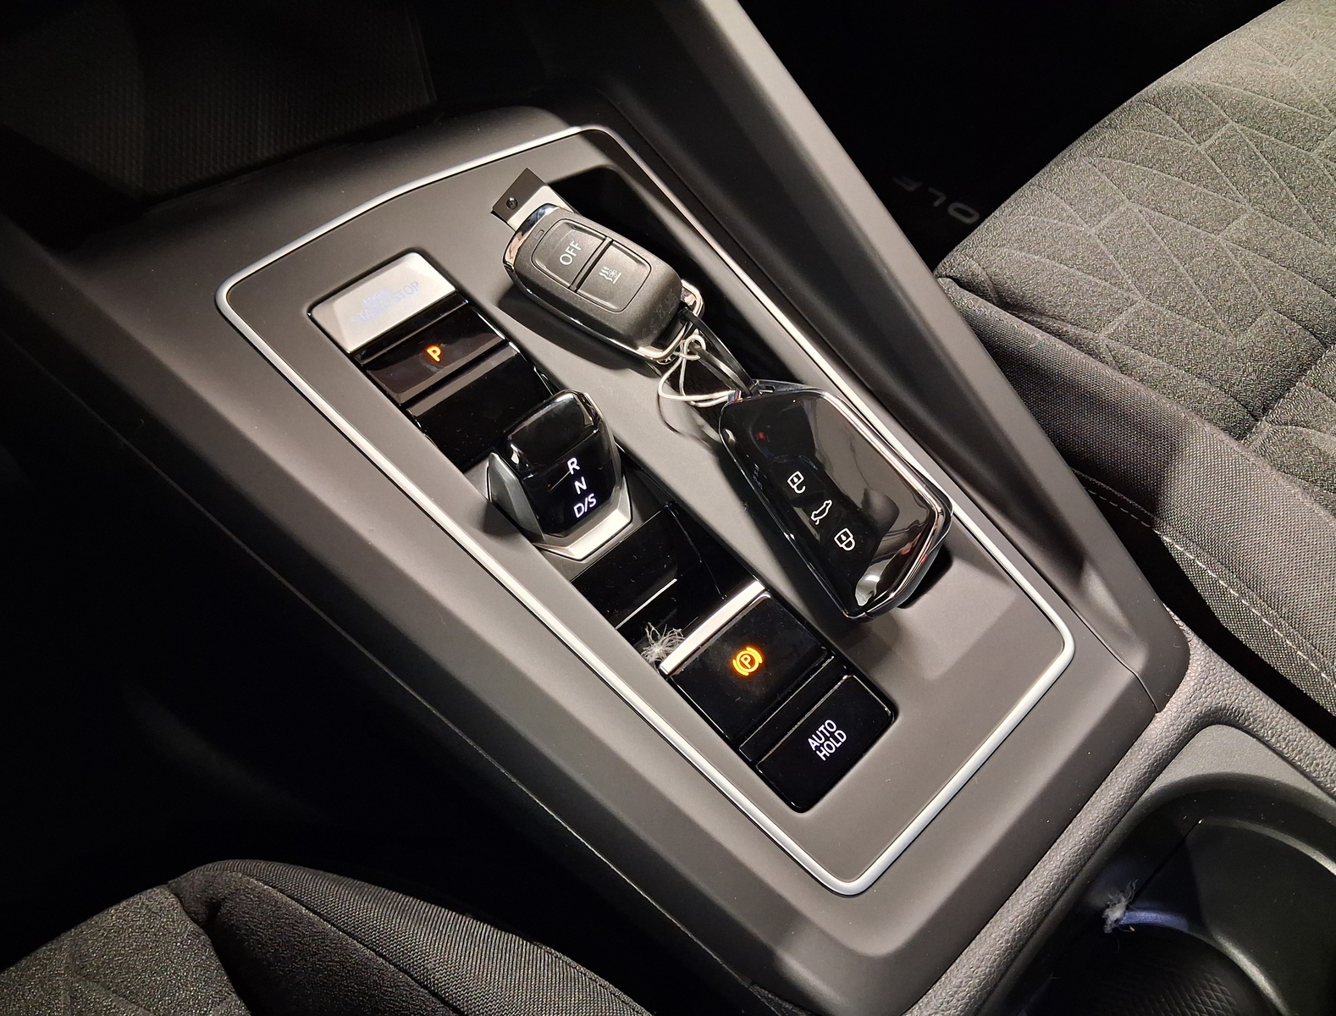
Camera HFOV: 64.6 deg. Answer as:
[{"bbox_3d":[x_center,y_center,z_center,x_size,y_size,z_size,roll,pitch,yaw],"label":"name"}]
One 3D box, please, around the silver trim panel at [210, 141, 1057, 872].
[{"bbox_3d":[0.000,-0.022,0.331,0.157,0.018,0.264,-38,71,-26],"label":"silver trim panel"}]

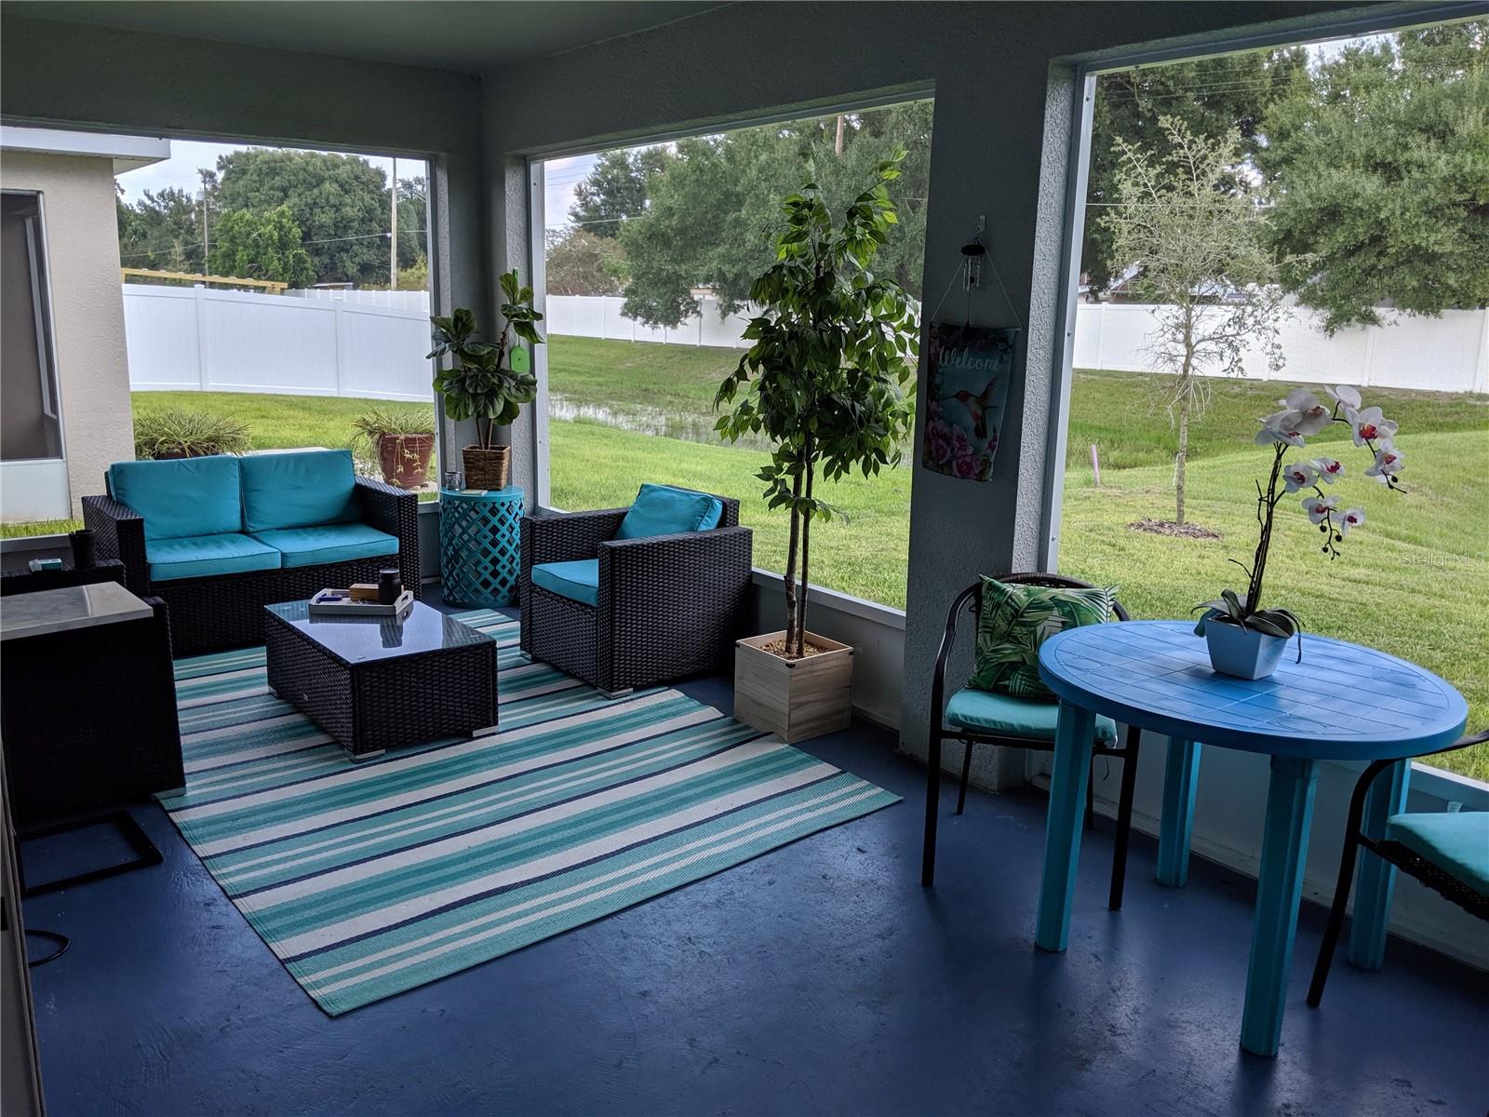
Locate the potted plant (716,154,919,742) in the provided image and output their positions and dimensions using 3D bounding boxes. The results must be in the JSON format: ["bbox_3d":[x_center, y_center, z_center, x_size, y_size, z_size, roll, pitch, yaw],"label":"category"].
[{"bbox_3d":[0.239,-0.349,4.018,0.623,1.960,0.623,-9,16,-39],"label":"potted plant"}]

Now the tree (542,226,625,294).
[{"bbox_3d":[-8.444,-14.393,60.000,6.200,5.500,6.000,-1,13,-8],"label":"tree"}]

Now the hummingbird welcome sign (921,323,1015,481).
[{"bbox_3d":[0.678,-0.483,3.555,0.050,0.462,0.337,-8,16,-36],"label":"hummingbird welcome sign"}]

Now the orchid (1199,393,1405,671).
[{"bbox_3d":[1.217,-0.055,2.567,0.450,0.650,0.270,7,14,25],"label":"orchid"}]

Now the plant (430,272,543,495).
[{"bbox_3d":[-1.306,-0.901,5.859,0.560,1.080,0.500,-2,13,-12],"label":"plant"}]

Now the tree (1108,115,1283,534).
[{"bbox_3d":[3.541,-1.805,9.124,1.420,3.130,1.400,6,14,20],"label":"tree"}]

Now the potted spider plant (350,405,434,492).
[{"bbox_3d":[-2.833,-0.917,9.585,0.780,0.680,0.750,-3,13,-16],"label":"potted spider plant"}]

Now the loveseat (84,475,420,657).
[{"bbox_3d":[-2.220,-0.067,5.290,1.231,0.749,0.714,-9,16,-39],"label":"loveseat"}]

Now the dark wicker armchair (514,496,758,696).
[{"bbox_3d":[-0.459,0.104,4.881,0.685,0.700,0.675,-9,17,-39],"label":"dark wicker armchair"}]

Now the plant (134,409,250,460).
[{"bbox_3d":[-4.144,-0.746,8.662,0.824,0.744,0.824,-9,16,-39],"label":"plant"}]

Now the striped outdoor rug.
[{"bbox_3d":[-1.070,0.610,4.057,1.819,0.014,2.744,-9,16,-39],"label":"striped outdoor rug"}]

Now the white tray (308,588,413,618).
[{"bbox_3d":[-1.455,0.159,4.424,0.327,0.055,0.221,1,13,-1],"label":"white tray"}]

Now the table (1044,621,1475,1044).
[{"bbox_3d":[1.137,0.615,2.743,0.875,0.730,0.875,1,13,0],"label":"table"}]

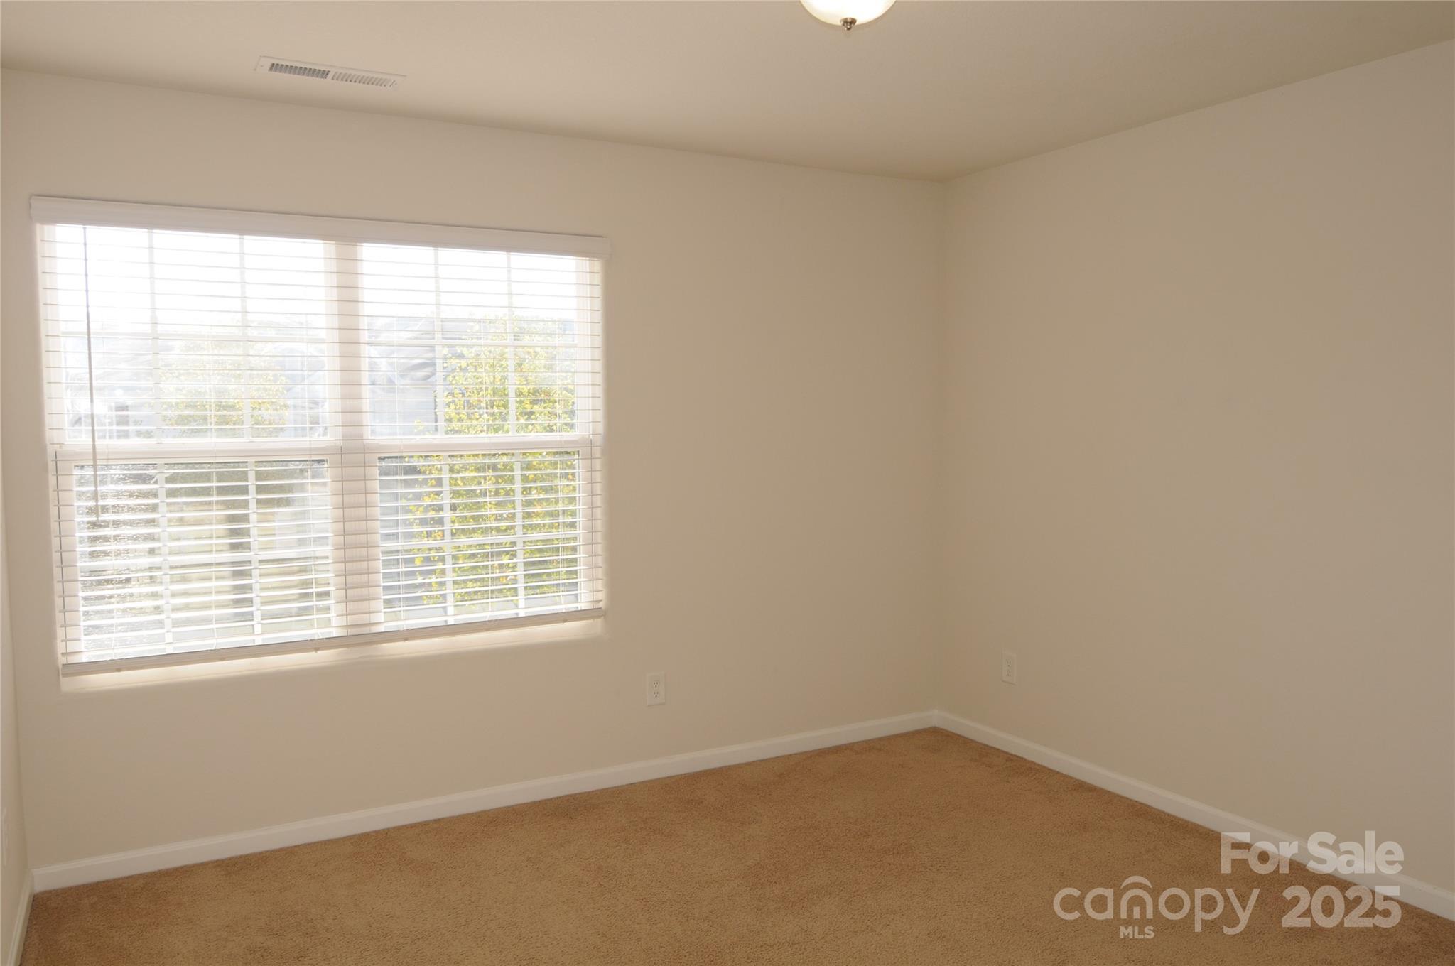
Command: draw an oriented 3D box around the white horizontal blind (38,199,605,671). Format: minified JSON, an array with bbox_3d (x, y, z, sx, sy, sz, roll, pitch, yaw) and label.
[{"bbox_3d":[-1.245,-0.156,3.429,1.773,1.447,0.120,-3,5,-28],"label":"white horizontal blind"}]

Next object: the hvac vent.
[{"bbox_3d":[-1.153,-1.184,2.946,0.395,0.030,0.142,-3,5,-28],"label":"hvac vent"}]

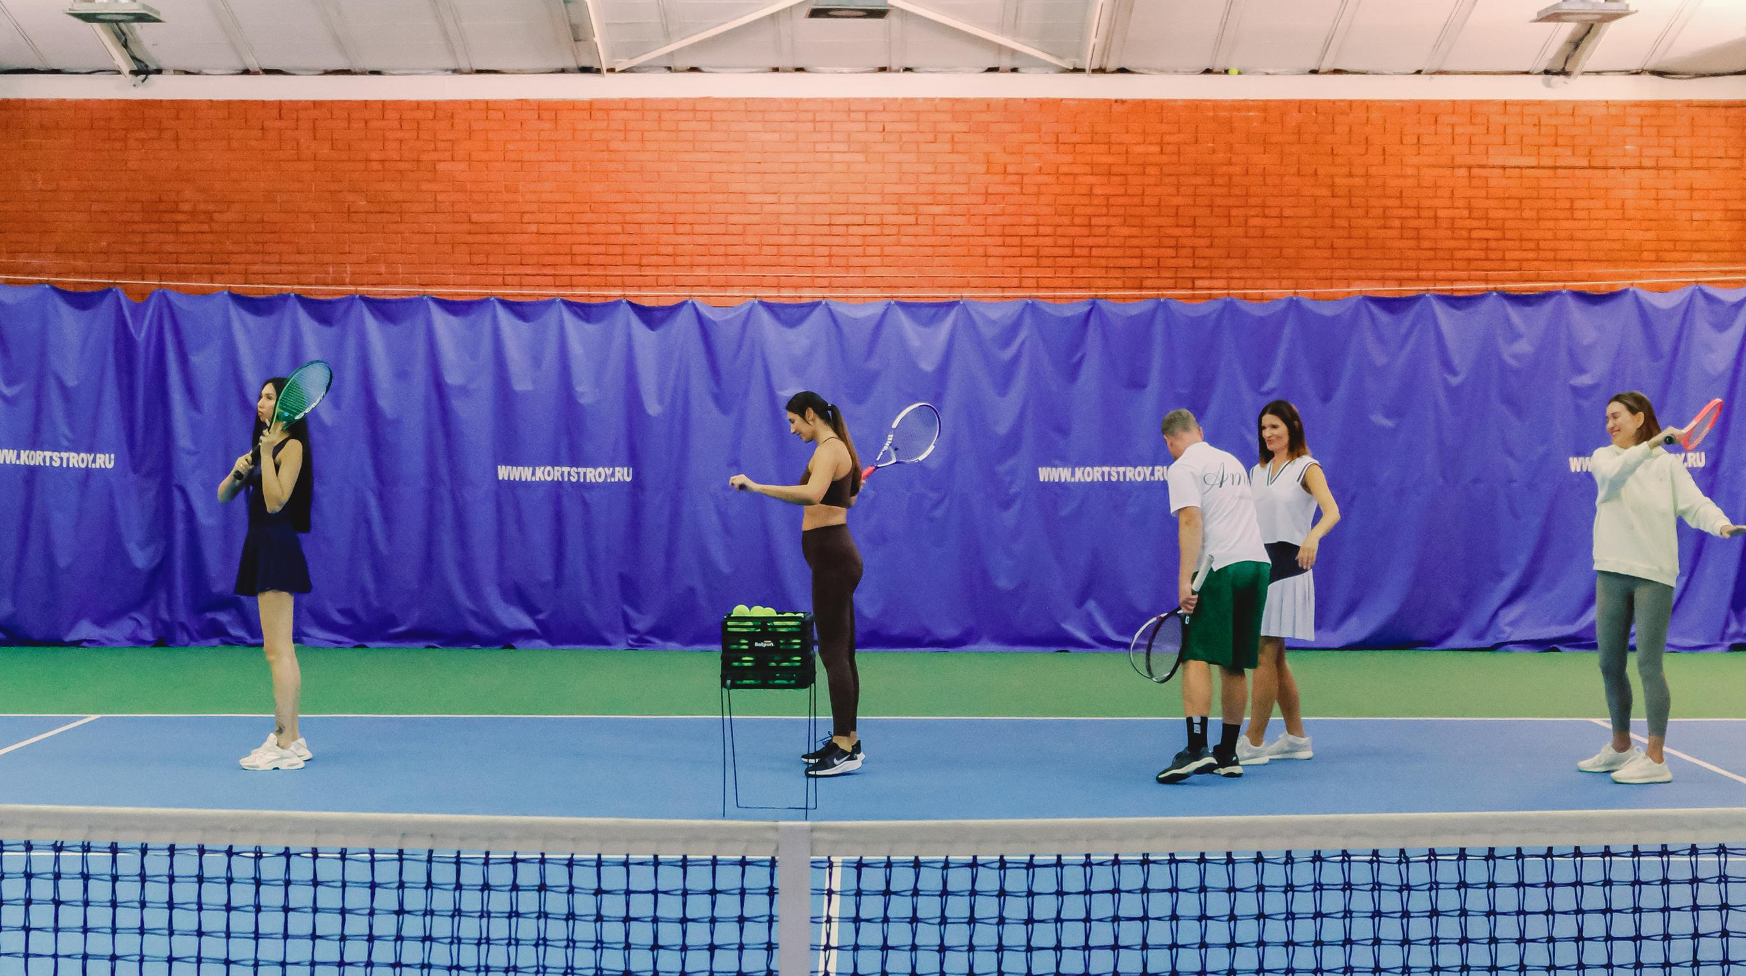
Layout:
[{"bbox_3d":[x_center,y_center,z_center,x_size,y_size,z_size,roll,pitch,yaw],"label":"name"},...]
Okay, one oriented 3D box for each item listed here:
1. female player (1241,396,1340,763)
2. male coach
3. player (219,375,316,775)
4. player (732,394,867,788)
[{"bbox_3d":[1.991,0.443,14.647,0.480,1.730,0.420,1,1,41],"label":"female player"},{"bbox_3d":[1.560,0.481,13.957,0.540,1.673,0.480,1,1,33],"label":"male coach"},{"bbox_3d":[-2.844,0.392,14.316,0.450,1.819,0.430,0,1,-12],"label":"player"},{"bbox_3d":[-0.346,0.430,14.236,0.630,1.757,0.430,0,1,-6],"label":"player"}]

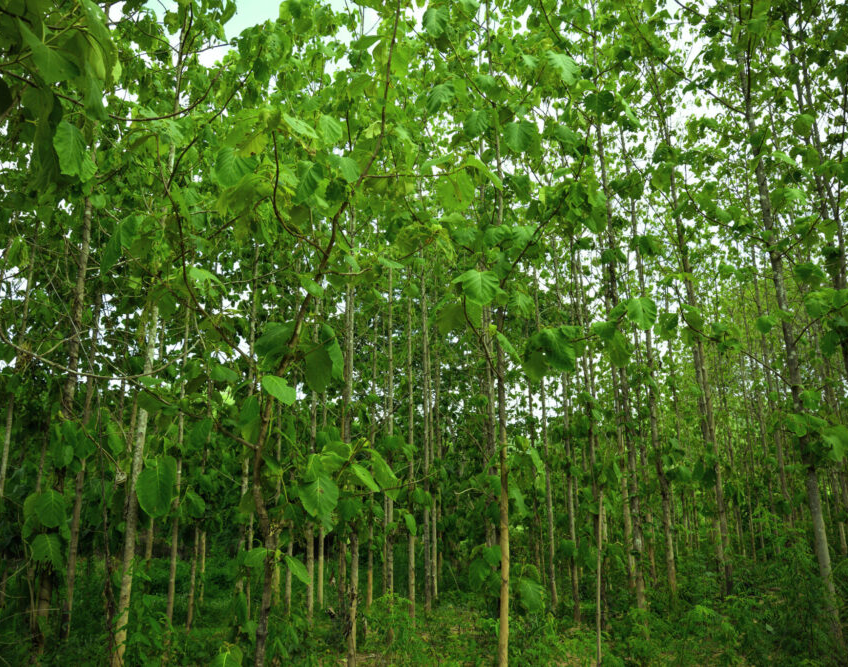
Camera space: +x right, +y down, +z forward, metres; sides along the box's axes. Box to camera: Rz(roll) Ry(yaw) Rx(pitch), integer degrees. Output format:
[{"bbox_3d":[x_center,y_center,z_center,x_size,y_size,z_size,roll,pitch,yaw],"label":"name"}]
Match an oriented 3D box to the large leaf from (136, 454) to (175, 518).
[{"bbox_3d":[-1.765,1.010,4.400,0.260,0.413,0.060,0,-22,-22],"label":"large leaf"}]

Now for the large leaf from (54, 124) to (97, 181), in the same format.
[{"bbox_3d":[-2.149,-1.119,4.100,0.260,0.337,0.090,-7,7,-26],"label":"large leaf"}]

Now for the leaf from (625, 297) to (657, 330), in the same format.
[{"bbox_3d":[1.883,-0.174,5.800,0.270,0.298,0.070,-5,-20,18],"label":"leaf"}]

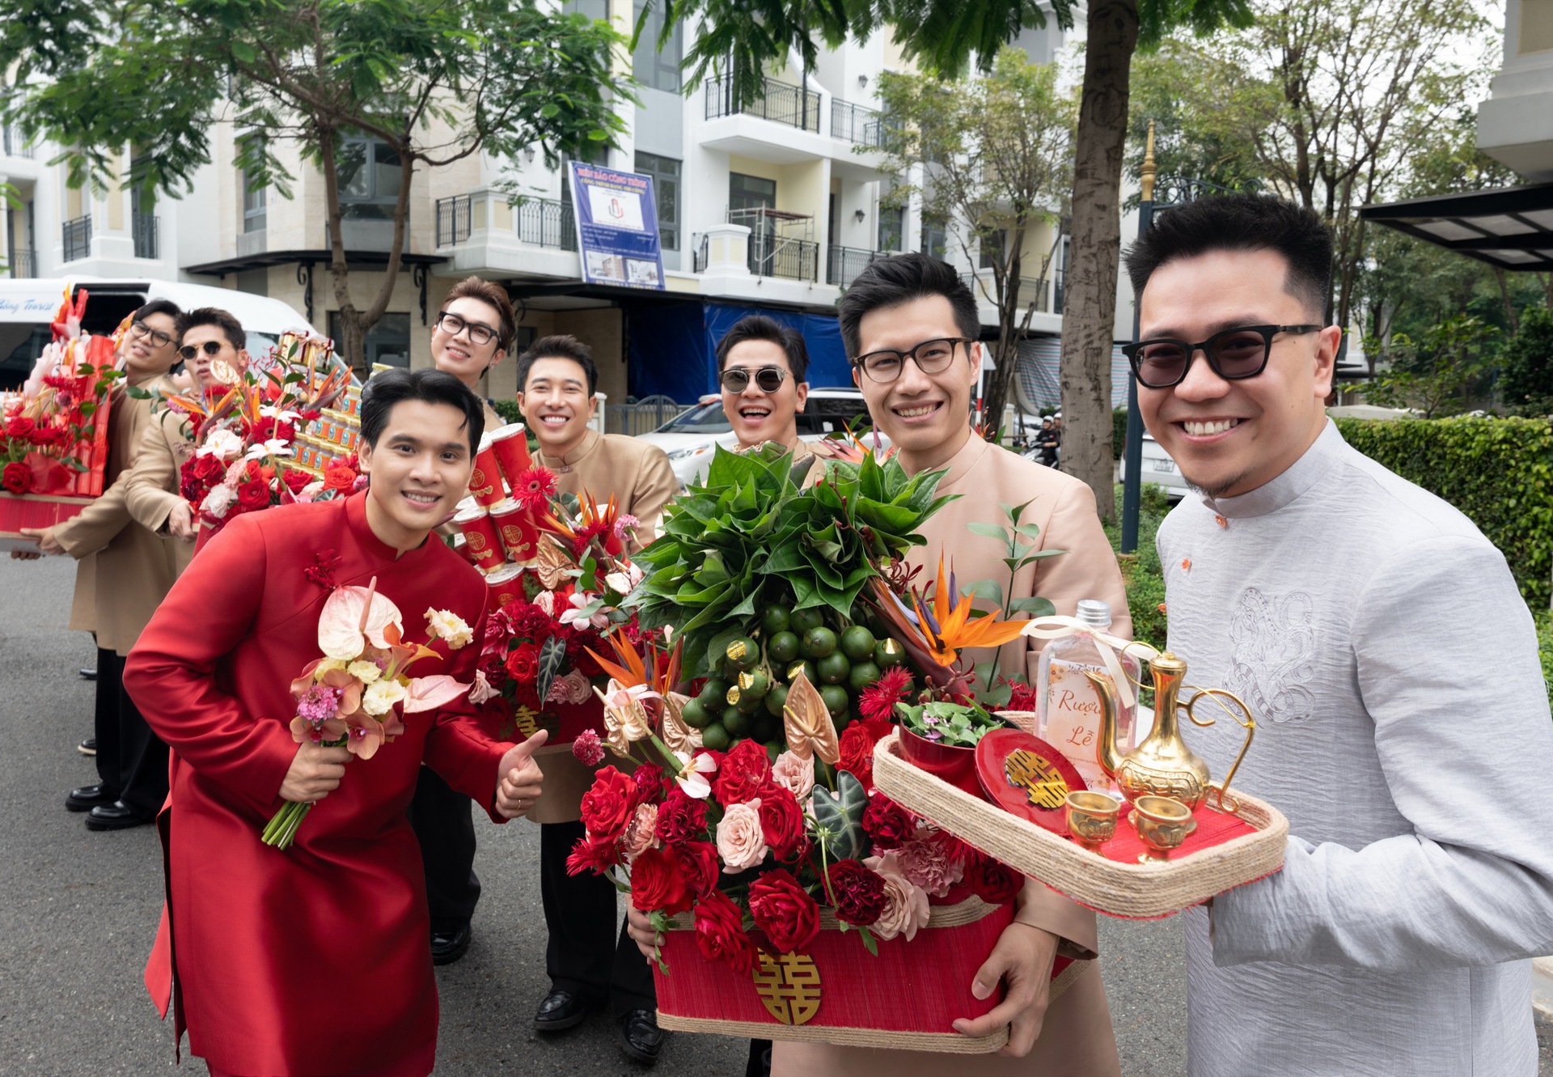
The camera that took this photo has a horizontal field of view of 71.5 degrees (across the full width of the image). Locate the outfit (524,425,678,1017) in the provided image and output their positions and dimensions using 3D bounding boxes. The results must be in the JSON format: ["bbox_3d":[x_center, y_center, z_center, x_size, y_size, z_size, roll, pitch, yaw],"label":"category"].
[{"bbox_3d":[-0.445,0.416,2.415,0.530,1.319,0.420,2,5,5],"label":"outfit"}]

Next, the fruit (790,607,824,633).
[{"bbox_3d":[0.034,0.090,1.200,0.037,0.037,0.037,1,7,0],"label":"fruit"}]

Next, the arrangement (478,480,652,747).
[{"bbox_3d":[-0.394,0.131,1.980,0.380,0.500,0.320,2,5,11],"label":"arrangement"}]

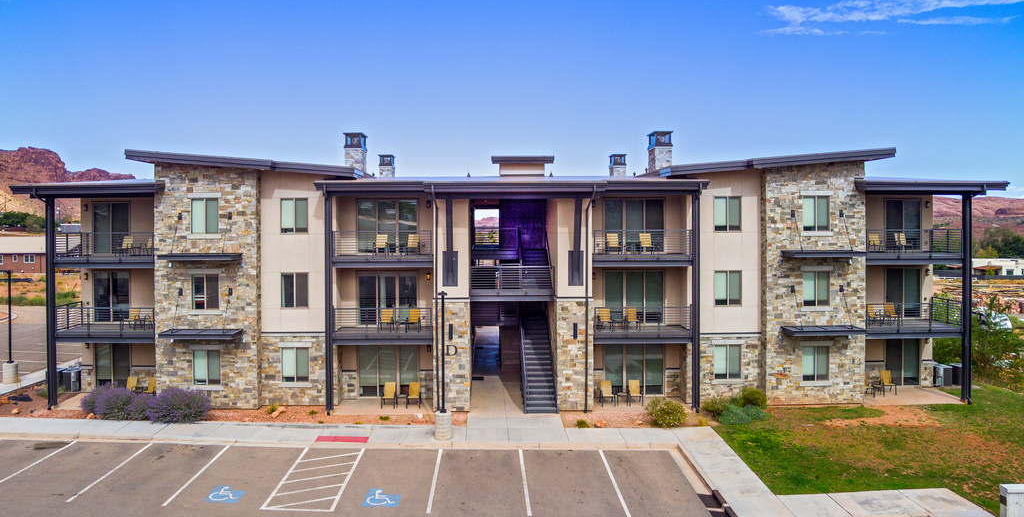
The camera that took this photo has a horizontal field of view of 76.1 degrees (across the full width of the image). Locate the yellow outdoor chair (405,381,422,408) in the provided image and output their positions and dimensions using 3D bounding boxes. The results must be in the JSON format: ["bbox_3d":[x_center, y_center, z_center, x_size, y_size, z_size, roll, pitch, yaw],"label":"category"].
[{"bbox_3d":[-4.375,6.041,29.100,0.660,0.980,0.760,0,2,-1],"label":"yellow outdoor chair"}]

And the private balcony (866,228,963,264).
[{"bbox_3d":[16.657,-0.512,28.224,3.980,1.460,2.250,0,2,-1],"label":"private balcony"}]

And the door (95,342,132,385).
[{"bbox_3d":[-17.694,4.785,29.060,1.660,2.300,0.120,0,2,-1],"label":"door"}]

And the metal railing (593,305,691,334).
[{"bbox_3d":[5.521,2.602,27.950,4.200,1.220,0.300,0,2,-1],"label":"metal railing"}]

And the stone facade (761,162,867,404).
[{"bbox_3d":[12.812,1.064,27.850,4.150,10.150,0.800,0,2,-1],"label":"stone facade"}]

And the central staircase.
[{"bbox_3d":[1.184,4.505,28.900,1.400,3.600,4.500,0,2,-1],"label":"central staircase"}]

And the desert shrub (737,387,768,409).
[{"bbox_3d":[10.300,6.000,28.100,1.200,0.880,1.100,0,2,-1],"label":"desert shrub"}]

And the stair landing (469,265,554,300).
[{"bbox_3d":[0.022,1.060,28.650,3.600,1.470,1.500,0,2,-1],"label":"stair landing"}]

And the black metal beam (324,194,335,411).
[{"bbox_3d":[-7.523,1.898,27.000,0.310,9.100,0.310,0,2,-1],"label":"black metal beam"}]

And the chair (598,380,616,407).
[{"bbox_3d":[4.084,5.777,27.839,0.600,0.940,0.690,0,2,-1],"label":"chair"}]

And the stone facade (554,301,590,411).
[{"bbox_3d":[2.578,4.070,27.650,1.500,4.600,1.200,0,2,-1],"label":"stone facade"}]

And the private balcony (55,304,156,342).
[{"bbox_3d":[-16.998,2.725,28.300,4.200,1.500,2.000,0,2,-1],"label":"private balcony"}]

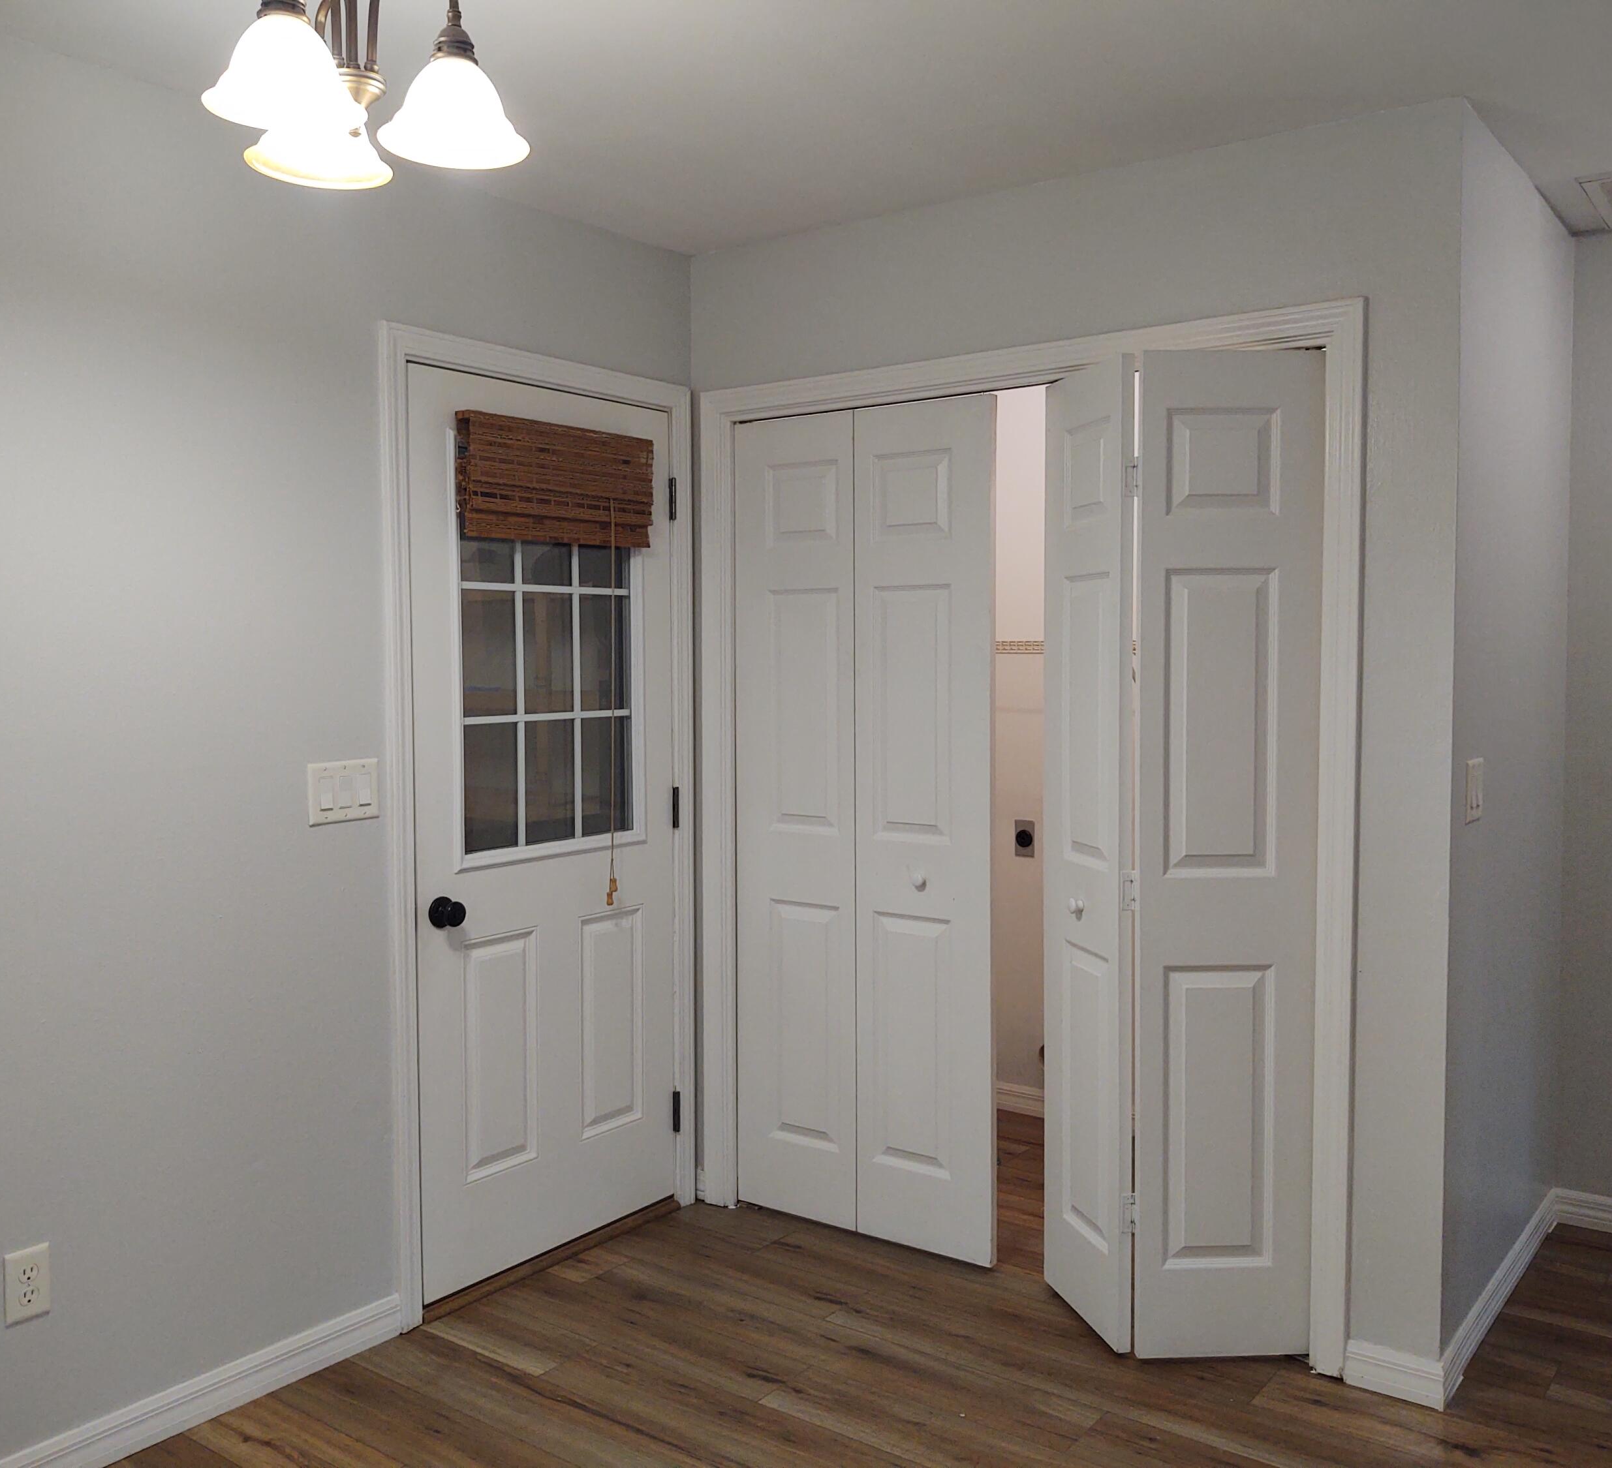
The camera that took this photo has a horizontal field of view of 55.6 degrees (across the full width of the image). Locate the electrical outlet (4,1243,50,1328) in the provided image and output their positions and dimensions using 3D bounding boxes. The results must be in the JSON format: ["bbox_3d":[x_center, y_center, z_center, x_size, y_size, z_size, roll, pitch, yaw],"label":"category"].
[{"bbox_3d":[-1.310,0.929,2.573,0.011,0.119,0.074,2,4,36],"label":"electrical outlet"}]

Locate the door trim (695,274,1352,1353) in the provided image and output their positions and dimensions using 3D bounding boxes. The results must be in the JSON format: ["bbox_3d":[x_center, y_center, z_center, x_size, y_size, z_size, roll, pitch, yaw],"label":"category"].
[{"bbox_3d":[0.433,0.195,3.483,1.643,2.101,0.122,2,4,36],"label":"door trim"}]

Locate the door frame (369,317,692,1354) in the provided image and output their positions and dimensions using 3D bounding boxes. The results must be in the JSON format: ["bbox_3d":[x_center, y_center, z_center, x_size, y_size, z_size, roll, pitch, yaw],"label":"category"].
[{"bbox_3d":[-0.615,0.192,3.576,0.122,2.104,0.950,2,4,36],"label":"door frame"}]

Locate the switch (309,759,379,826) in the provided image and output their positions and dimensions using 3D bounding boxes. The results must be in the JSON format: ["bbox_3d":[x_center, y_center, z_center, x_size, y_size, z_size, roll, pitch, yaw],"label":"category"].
[{"bbox_3d":[-0.924,0.116,3.063,0.012,0.118,0.166,2,4,36],"label":"switch"}]

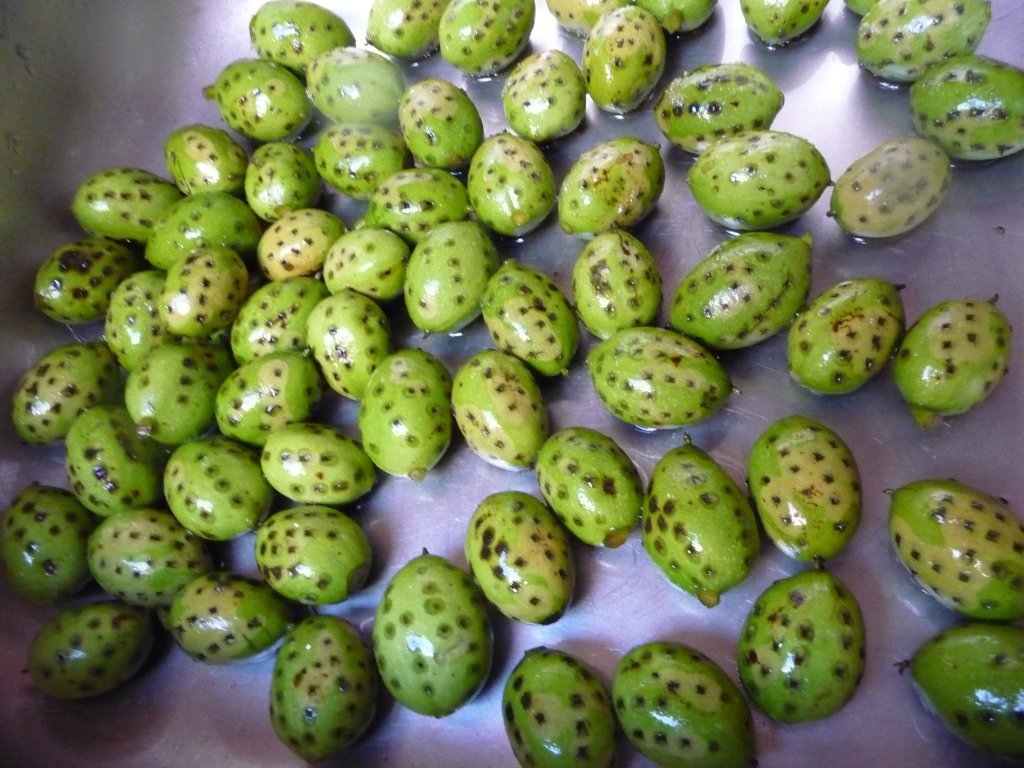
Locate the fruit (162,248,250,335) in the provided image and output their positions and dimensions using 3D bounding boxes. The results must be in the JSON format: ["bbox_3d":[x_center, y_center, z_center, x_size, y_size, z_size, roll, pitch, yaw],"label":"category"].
[{"bbox_3d":[-0.117,-0.035,0.315,0.029,0.029,0.036,29,73,24],"label":"fruit"}]

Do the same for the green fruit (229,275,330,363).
[{"bbox_3d":[-0.094,-0.026,0.333,0.043,0.031,0.031,-40,65,-8],"label":"green fruit"}]

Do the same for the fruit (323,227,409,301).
[{"bbox_3d":[-0.055,-0.045,0.314,0.033,0.026,0.027,-15,64,1],"label":"fruit"}]

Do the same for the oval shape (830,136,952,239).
[{"bbox_3d":[0.140,-0.072,0.306,0.044,0.034,0.034,-30,64,-4],"label":"oval shape"}]

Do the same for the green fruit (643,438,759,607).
[{"bbox_3d":[0.055,0.041,0.244,0.031,0.031,0.047,-11,64,3],"label":"green fruit"}]

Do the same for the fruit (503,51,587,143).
[{"bbox_3d":[0.014,-0.122,0.351,0.033,0.033,0.040,23,72,19],"label":"fruit"}]

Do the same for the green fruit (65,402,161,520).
[{"bbox_3d":[-0.143,0.028,0.299,0.031,0.031,0.043,-27,65,-1],"label":"green fruit"}]

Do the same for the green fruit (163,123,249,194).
[{"bbox_3d":[-0.139,-0.102,0.377,0.039,0.032,0.032,28,74,20],"label":"green fruit"}]

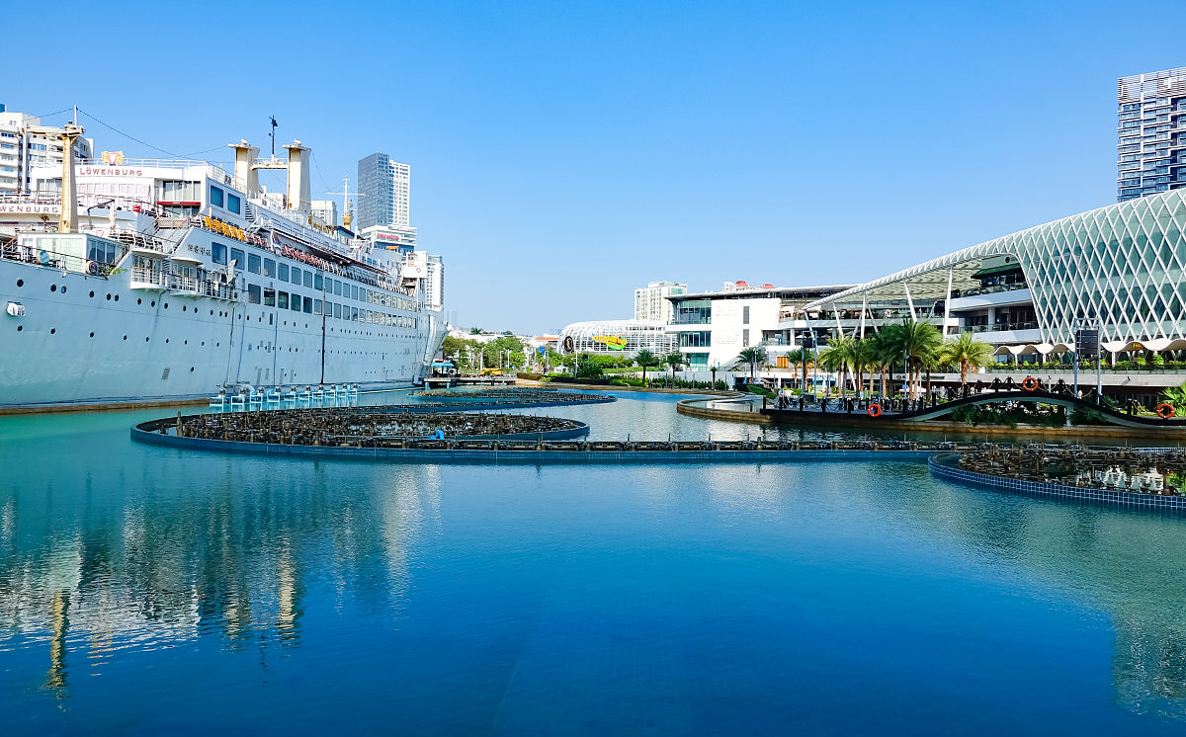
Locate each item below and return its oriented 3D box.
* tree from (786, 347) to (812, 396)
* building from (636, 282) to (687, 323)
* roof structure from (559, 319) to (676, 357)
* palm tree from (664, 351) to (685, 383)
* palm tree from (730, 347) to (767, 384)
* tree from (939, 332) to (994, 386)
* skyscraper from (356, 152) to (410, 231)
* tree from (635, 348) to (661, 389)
[{"bbox_3d":[26.047,0.412,99.988,3.700,6.200,3.700,0,0,0],"label":"tree"},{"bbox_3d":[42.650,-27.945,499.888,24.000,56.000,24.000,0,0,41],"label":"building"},{"bbox_3d":[8.686,-5.055,214.967,42.000,16.500,26.000,0,0,-22],"label":"roof structure"},{"bbox_3d":[12.876,0.015,124.989,3.400,5.500,3.400,0,0,0],"label":"palm tree"},{"bbox_3d":[22.769,-0.329,114.988,5.000,6.100,5.000,0,0,0],"label":"palm tree"},{"bbox_3d":[28.375,-0.113,59.989,4.200,5.400,4.200,0,0,0],"label":"tree"},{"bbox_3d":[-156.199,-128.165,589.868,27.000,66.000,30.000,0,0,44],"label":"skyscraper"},{"bbox_3d":[8.031,0.072,115.988,3.800,5.800,3.800,0,0,0],"label":"tree"}]

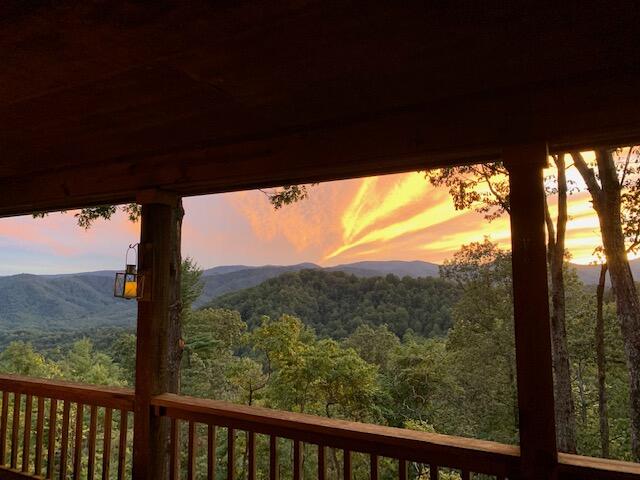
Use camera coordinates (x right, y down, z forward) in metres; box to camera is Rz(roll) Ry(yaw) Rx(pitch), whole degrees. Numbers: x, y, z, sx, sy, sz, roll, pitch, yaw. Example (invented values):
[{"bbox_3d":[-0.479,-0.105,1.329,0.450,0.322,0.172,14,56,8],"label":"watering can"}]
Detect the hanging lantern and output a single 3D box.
[{"bbox_3d":[-1.269,0.220,3.220,0.131,0.345,0.131,-5,-7,43],"label":"hanging lantern"}]

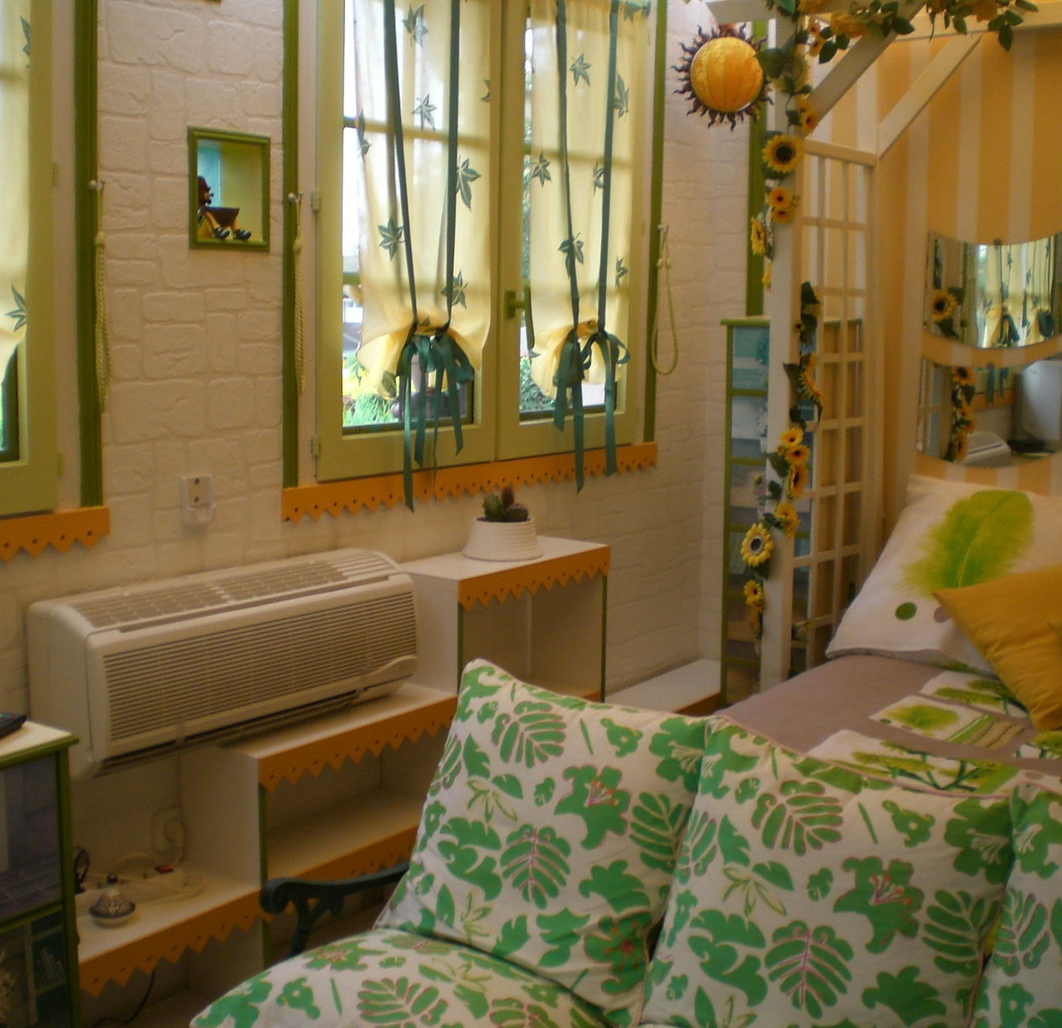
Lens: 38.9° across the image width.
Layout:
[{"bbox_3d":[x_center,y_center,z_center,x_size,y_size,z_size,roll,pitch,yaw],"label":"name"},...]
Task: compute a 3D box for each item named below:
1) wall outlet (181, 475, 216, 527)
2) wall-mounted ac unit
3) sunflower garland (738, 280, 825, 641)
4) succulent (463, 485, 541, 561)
[{"bbox_3d":[-0.626,-0.026,2.829,0.022,0.087,0.062,7,10,35],"label":"wall outlet"},{"bbox_3d":[-0.539,0.264,2.839,0.207,0.287,0.806,7,10,35],"label":"wall-mounted ac unit"},{"bbox_3d":[0.616,-0.133,3.768,0.140,0.894,0.135,7,10,35],"label":"sunflower garland"},{"bbox_3d":[-0.064,0.014,3.479,0.184,0.161,0.184,1,8,0],"label":"succulent"}]

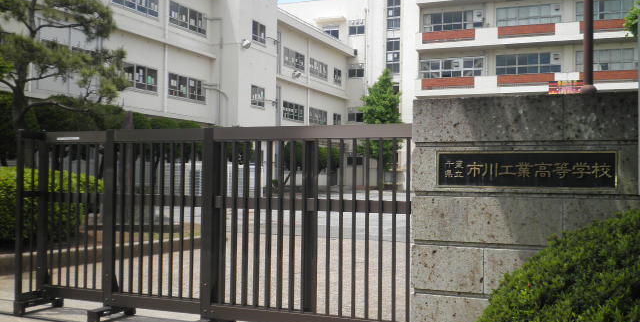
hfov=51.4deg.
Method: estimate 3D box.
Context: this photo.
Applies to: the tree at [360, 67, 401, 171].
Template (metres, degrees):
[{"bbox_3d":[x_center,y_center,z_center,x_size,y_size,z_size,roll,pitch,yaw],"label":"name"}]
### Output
[{"bbox_3d":[4.270,-2.330,47.000,3.050,8.500,3.050,1,-2,0],"label":"tree"}]

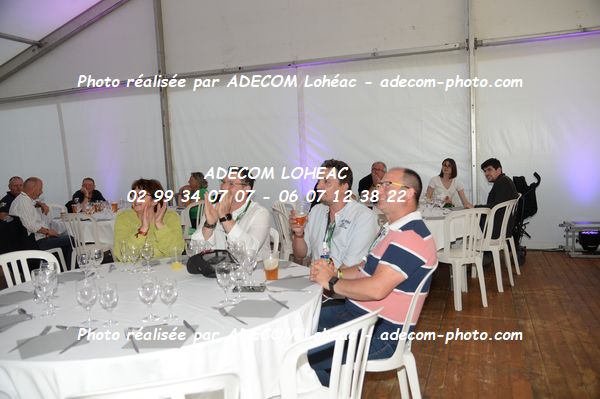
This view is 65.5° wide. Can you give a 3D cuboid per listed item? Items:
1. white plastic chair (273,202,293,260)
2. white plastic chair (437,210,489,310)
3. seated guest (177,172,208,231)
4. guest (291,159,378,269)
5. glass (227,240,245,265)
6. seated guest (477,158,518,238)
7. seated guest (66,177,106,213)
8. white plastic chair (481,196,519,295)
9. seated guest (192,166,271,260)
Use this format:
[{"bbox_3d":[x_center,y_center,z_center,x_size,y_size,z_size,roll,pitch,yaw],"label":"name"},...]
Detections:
[{"bbox_3d":[-0.096,0.504,4.809,0.550,0.880,0.450,-7,6,-41],"label":"white plastic chair"},{"bbox_3d":[1.439,0.513,4.288,0.480,0.880,0.530,-4,5,-14],"label":"white plastic chair"},{"bbox_3d":[-1.369,0.275,6.089,0.750,1.240,0.480,0,5,29],"label":"seated guest"},{"bbox_3d":[0.211,0.439,2.717,0.740,1.330,0.560,-7,6,-41],"label":"guest"},{"bbox_3d":[-0.340,0.303,2.470,0.072,0.155,0.072,-3,5,0],"label":"glass"},{"bbox_3d":[2.117,0.179,5.359,0.760,1.300,0.520,-1,5,21],"label":"seated guest"},{"bbox_3d":[-3.188,0.315,7.037,0.600,1.280,0.750,-6,6,-30],"label":"seated guest"},{"bbox_3d":[1.892,0.450,4.775,0.480,0.880,0.530,-7,6,-40],"label":"white plastic chair"},{"bbox_3d":[-0.409,0.453,3.077,0.550,1.300,0.740,-1,5,22],"label":"seated guest"}]

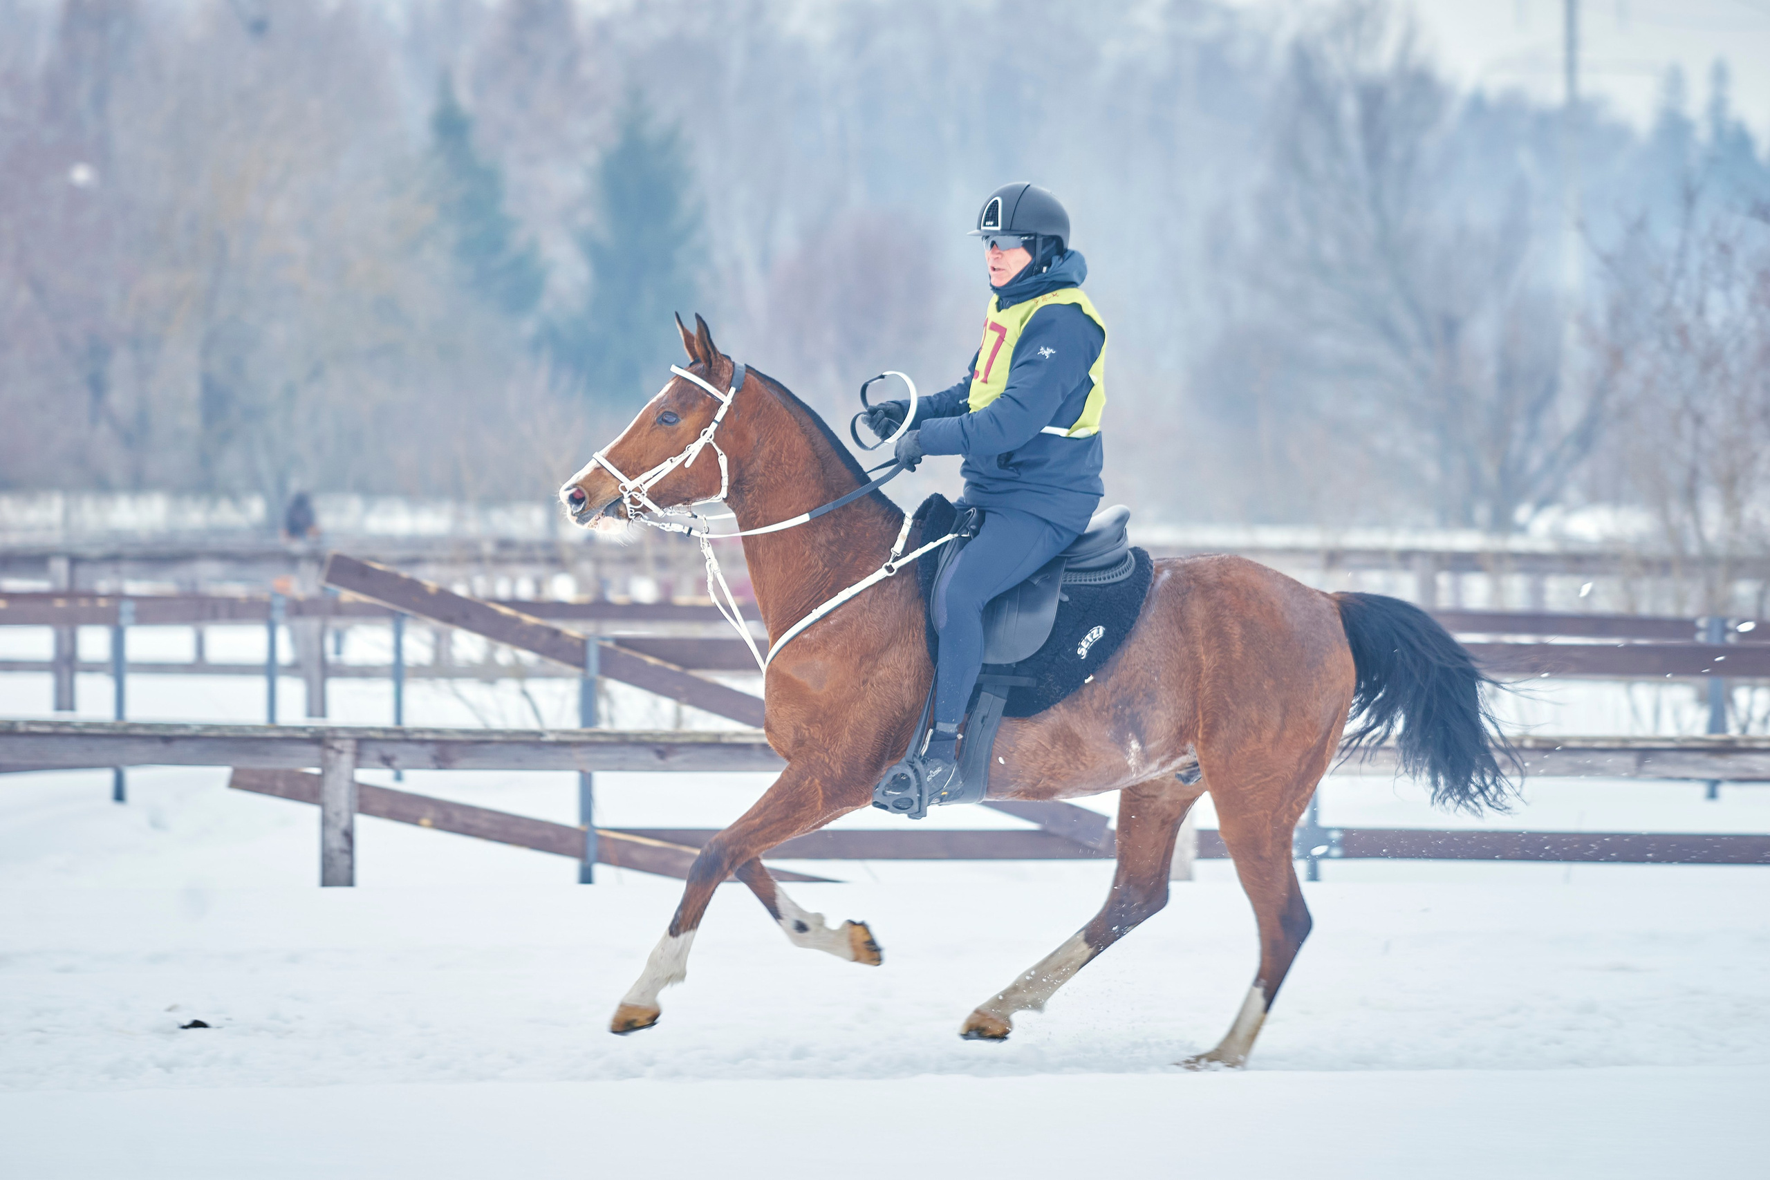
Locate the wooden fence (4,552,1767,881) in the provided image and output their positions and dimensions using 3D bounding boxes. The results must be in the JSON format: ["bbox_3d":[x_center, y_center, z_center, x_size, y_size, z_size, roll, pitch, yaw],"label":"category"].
[{"bbox_3d":[0.002,0.456,35.500,7.000,1.200,0.400,0,1,0],"label":"wooden fence"}]

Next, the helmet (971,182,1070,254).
[{"bbox_3d":[0.356,-0.973,25.700,0.285,0.190,0.215,-1,1,-42],"label":"helmet"}]

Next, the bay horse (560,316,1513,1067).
[{"bbox_3d":[0.396,0.264,25.700,2.490,1.960,0.600,0,1,-8],"label":"bay horse"}]

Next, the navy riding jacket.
[{"bbox_3d":[0.322,-0.516,25.700,0.500,0.740,0.550,0,1,-17],"label":"navy riding jacket"}]

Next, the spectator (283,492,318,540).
[{"bbox_3d":[-8.913,-0.622,150.000,0.550,1.750,0.400,0,1,-5],"label":"spectator"}]

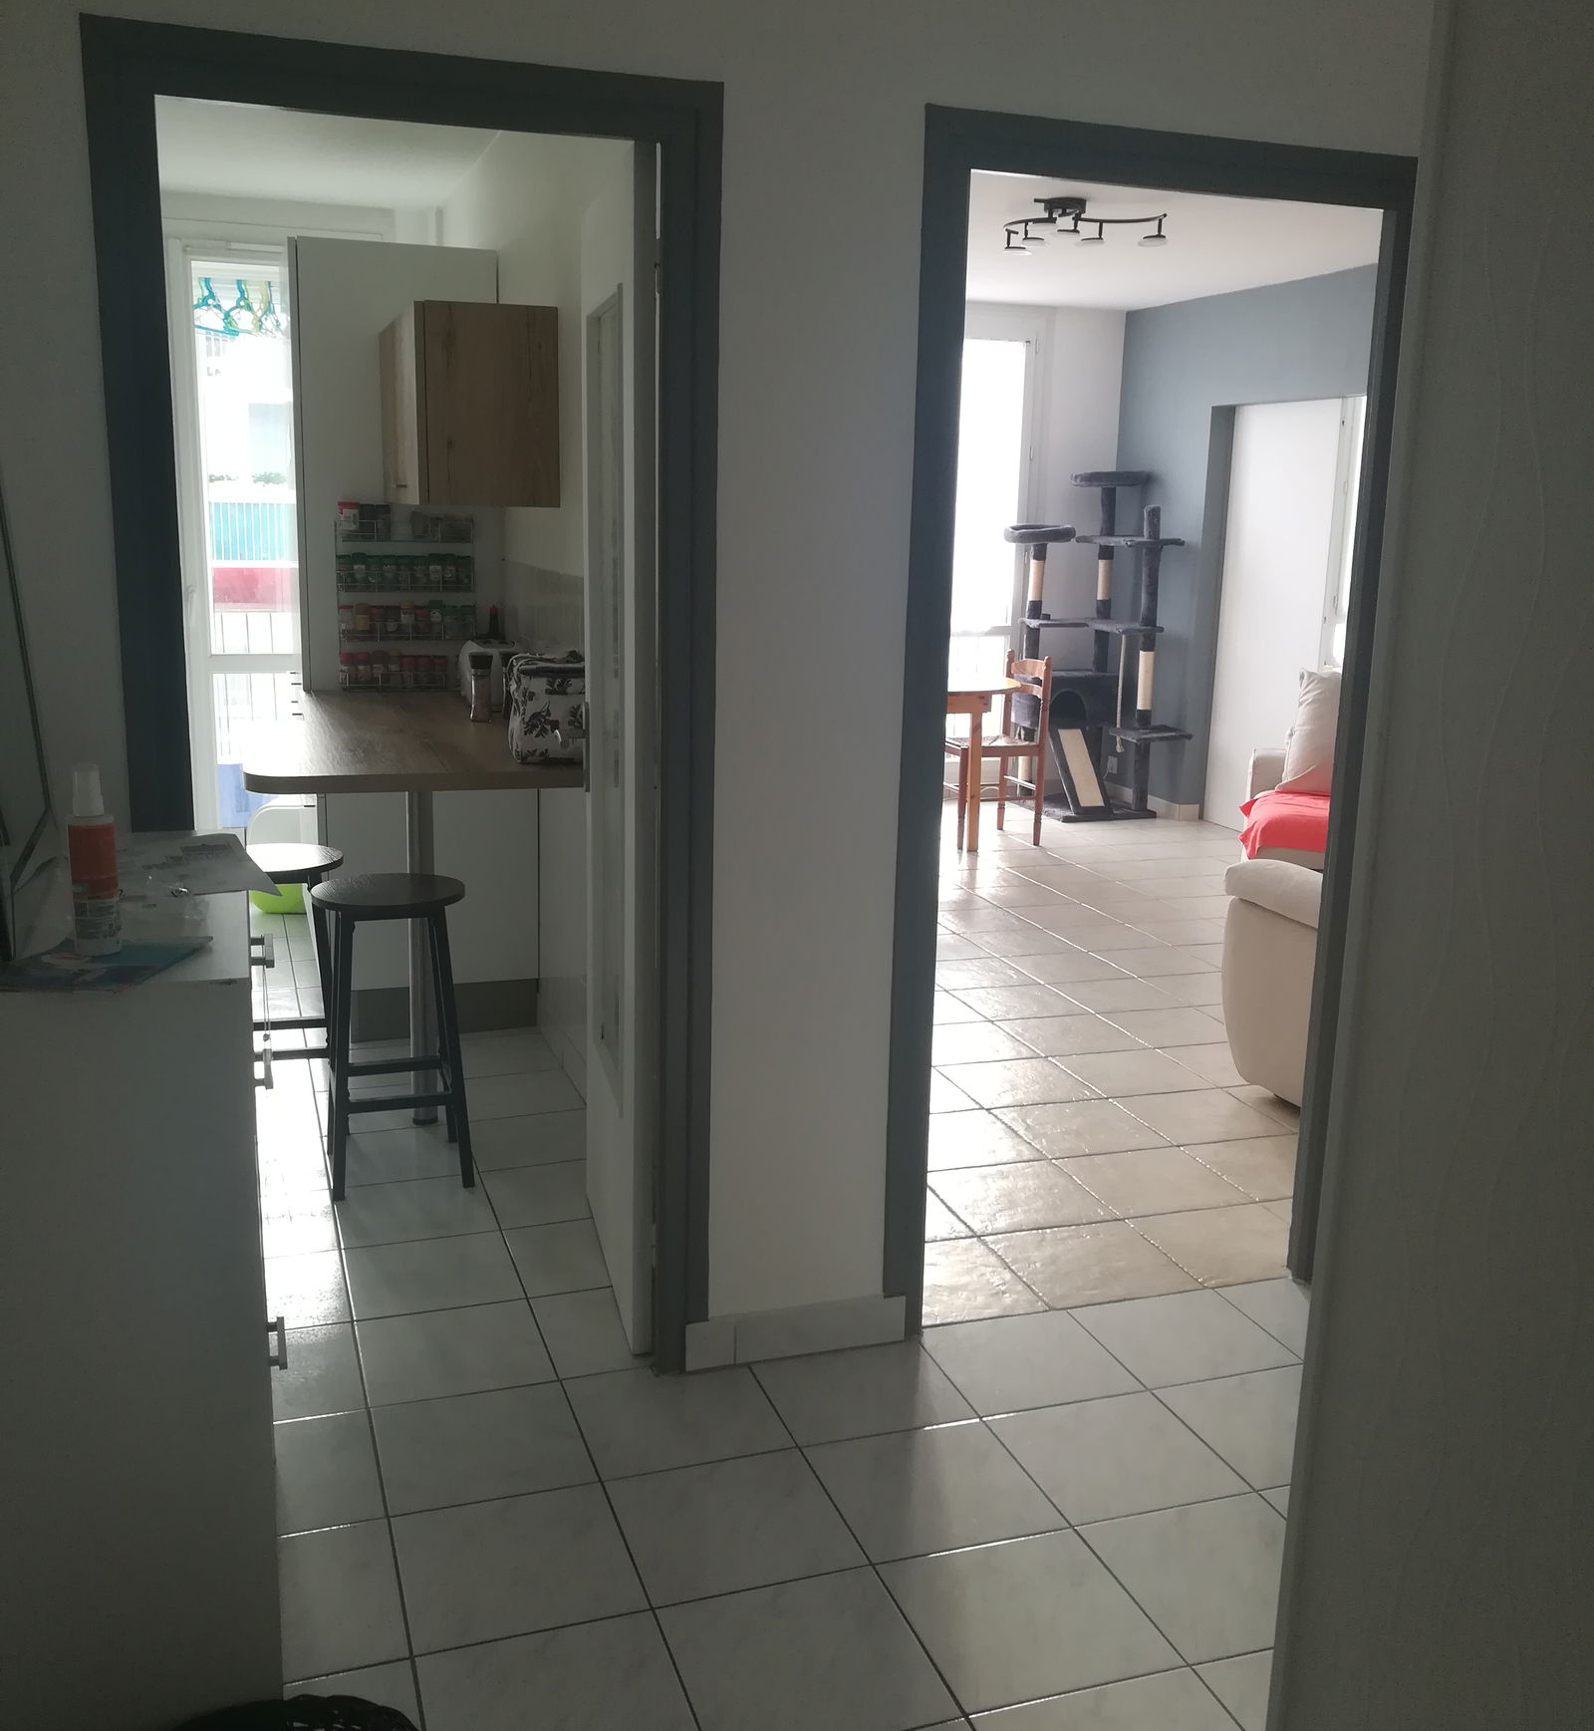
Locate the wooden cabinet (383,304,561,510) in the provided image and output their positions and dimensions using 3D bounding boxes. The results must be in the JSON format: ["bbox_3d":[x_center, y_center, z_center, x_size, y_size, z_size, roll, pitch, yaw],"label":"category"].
[{"bbox_3d":[-0.932,-1.256,4.461,0.357,0.505,0.945,-3,12,-19],"label":"wooden cabinet"}]

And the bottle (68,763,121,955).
[{"bbox_3d":[-0.681,-0.006,1.543,0.047,0.181,0.047,-4,13,-24],"label":"bottle"}]

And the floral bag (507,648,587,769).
[{"bbox_3d":[-0.535,-0.360,3.596,0.210,0.245,0.145,-3,12,-19],"label":"floral bag"}]

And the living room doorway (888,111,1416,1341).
[{"bbox_3d":[0.613,-0.190,2.924,0.925,2.130,0.110,-3,12,-19],"label":"living room doorway"}]

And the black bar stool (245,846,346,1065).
[{"bbox_3d":[-1.265,0.305,3.900,0.330,0.660,0.330,-3,12,-19],"label":"black bar stool"}]

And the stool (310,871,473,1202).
[{"bbox_3d":[-0.906,0.377,3.597,0.330,0.660,0.330,-3,12,-19],"label":"stool"}]

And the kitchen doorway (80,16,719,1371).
[{"bbox_3d":[-0.568,-0.130,2.511,0.890,2.110,0.110,-3,12,-19],"label":"kitchen doorway"}]

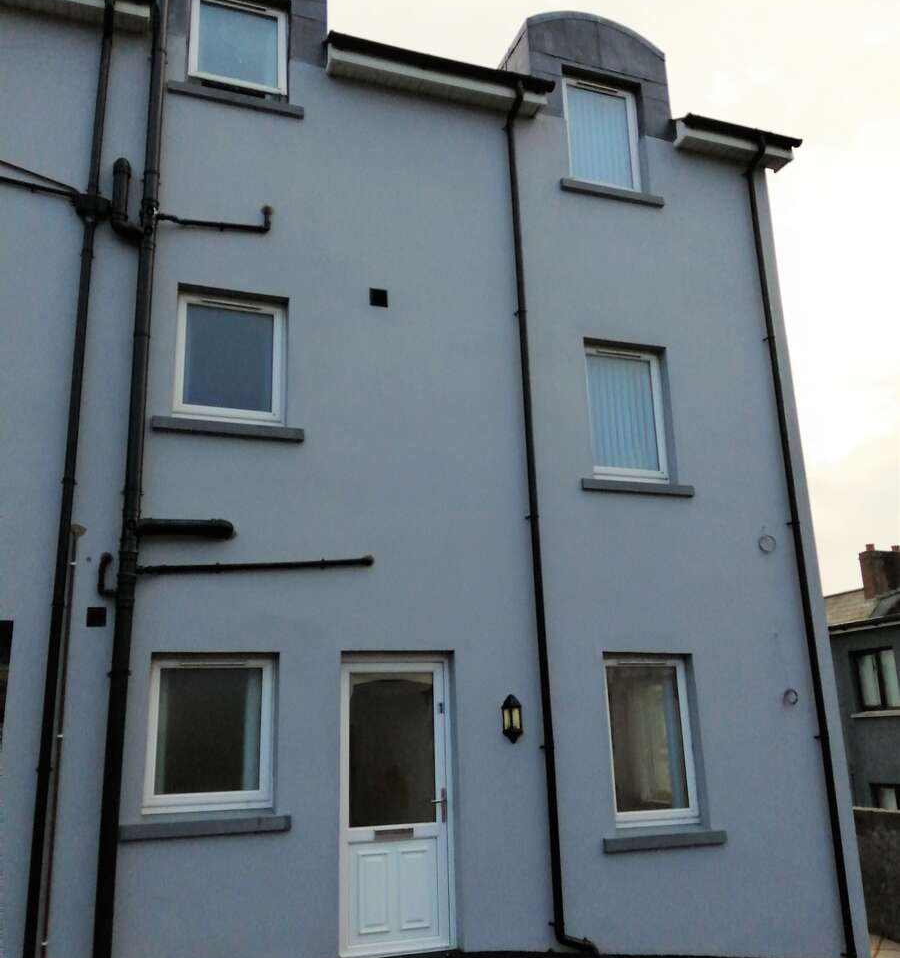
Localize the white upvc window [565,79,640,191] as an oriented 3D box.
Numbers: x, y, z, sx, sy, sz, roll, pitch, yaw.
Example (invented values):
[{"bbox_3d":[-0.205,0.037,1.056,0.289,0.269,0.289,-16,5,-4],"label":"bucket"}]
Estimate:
[{"bbox_3d":[1.501,-3.445,9.119,0.871,1.188,0.081,4,-15,-20],"label":"white upvc window"}]

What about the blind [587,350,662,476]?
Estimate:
[{"bbox_3d":[1.528,-0.586,8.275,0.819,1.192,0.085,4,-16,-19],"label":"blind"}]

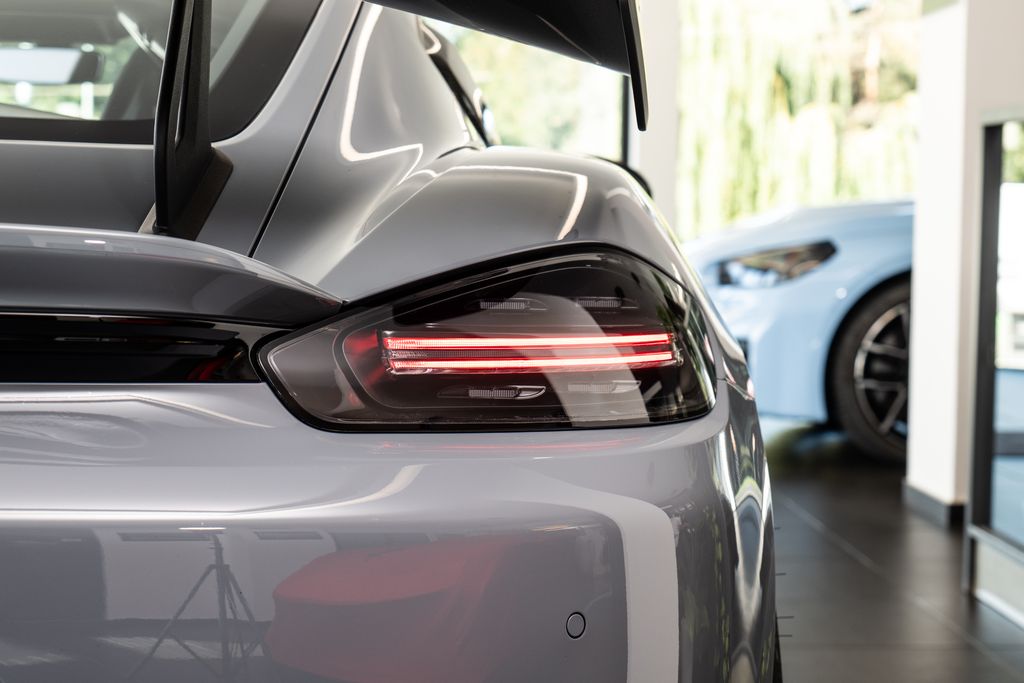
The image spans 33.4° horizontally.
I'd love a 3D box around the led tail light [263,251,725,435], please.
[{"bbox_3d":[-0.015,0.000,1.700,0.460,0.168,0.175,-1,5,-8],"label":"led tail light"}]

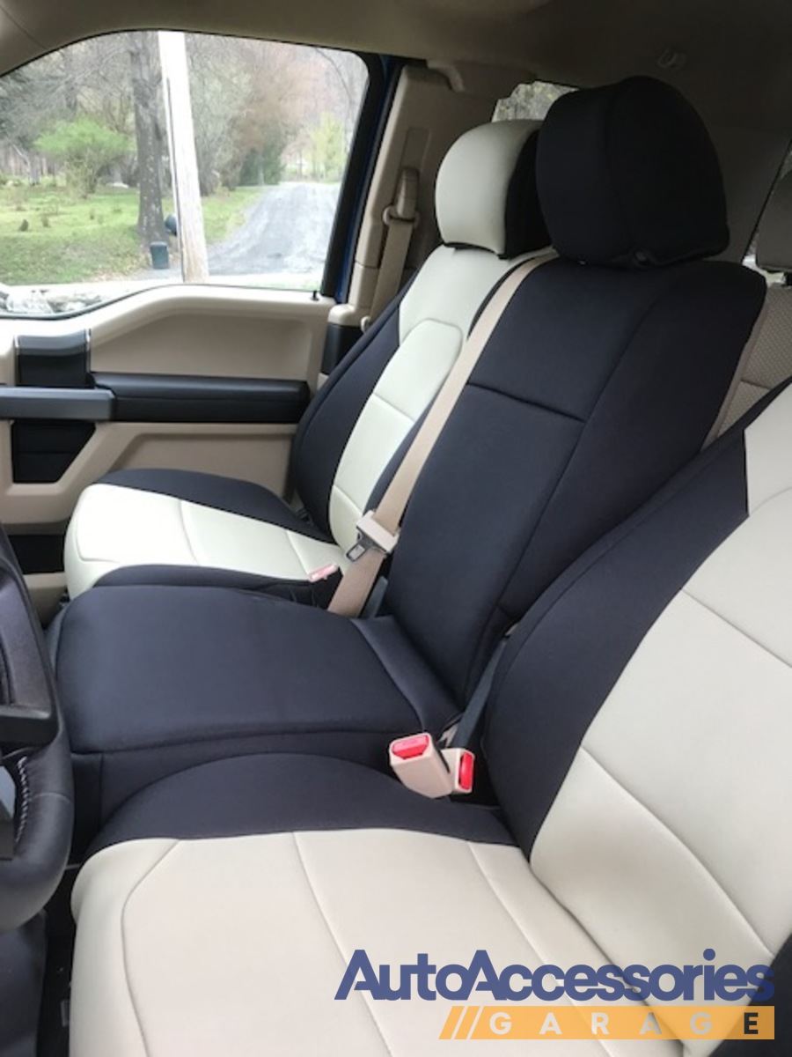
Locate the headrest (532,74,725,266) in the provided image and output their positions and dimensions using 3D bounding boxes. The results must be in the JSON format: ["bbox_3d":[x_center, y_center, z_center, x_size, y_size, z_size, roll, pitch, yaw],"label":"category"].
[{"bbox_3d":[0.278,-0.426,1.033,0.150,0.206,0.250,-6,24,-20],"label":"headrest"}]

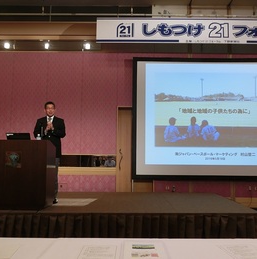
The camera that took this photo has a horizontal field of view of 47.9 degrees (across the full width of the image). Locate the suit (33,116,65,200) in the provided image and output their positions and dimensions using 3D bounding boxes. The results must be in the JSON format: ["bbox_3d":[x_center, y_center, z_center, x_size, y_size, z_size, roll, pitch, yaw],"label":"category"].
[{"bbox_3d":[-1.327,0.482,4.855,0.520,1.415,0.360,1,-5,-9],"label":"suit"}]

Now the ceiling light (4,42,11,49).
[{"bbox_3d":[-2.804,-1.935,6.701,0.140,0.133,0.140,1,-5,0],"label":"ceiling light"}]

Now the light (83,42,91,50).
[{"bbox_3d":[-0.955,-1.917,6.700,0.160,0.152,0.160,1,-5,0],"label":"light"}]

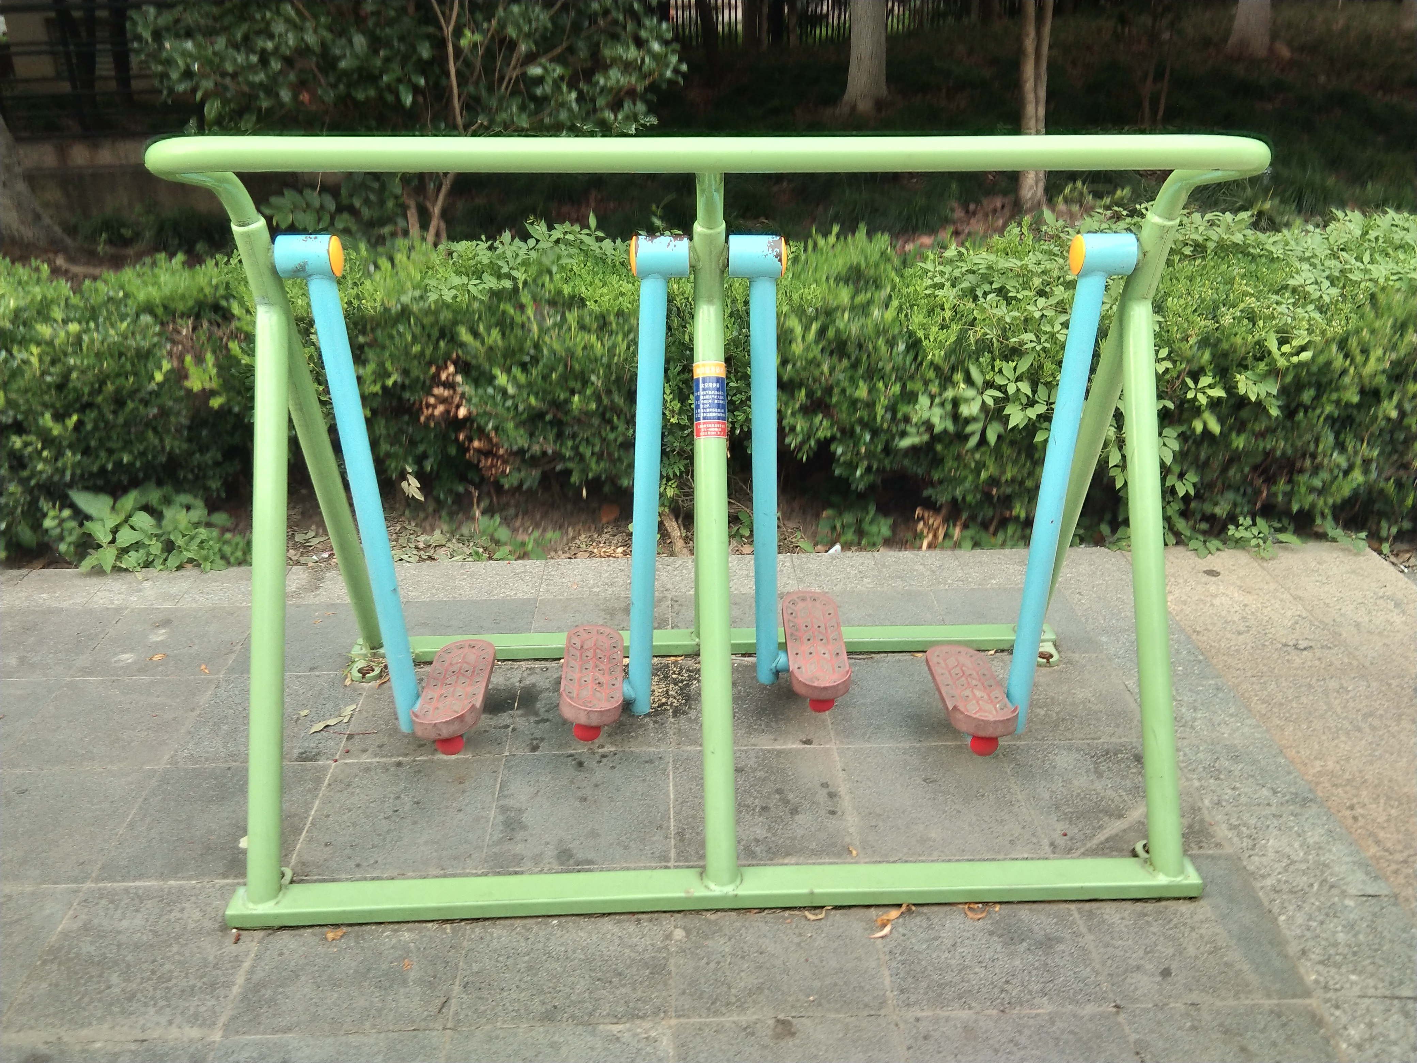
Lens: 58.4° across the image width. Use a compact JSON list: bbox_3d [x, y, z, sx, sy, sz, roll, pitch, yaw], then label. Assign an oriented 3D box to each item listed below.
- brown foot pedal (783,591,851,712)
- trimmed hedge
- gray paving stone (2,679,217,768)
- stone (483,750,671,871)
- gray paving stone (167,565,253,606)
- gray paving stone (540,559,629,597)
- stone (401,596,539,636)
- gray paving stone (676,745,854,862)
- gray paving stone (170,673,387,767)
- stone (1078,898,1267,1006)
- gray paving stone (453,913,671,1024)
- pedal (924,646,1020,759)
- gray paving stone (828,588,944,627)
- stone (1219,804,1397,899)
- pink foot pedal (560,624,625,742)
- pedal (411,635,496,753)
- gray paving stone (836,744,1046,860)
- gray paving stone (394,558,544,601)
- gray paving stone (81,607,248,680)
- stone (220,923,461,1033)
[{"bbox_3d":[0.250,0.277,2.993,0.138,0.085,0.383,-1,30,0],"label":"brown foot pedal"},{"bbox_3d":[-0.049,-0.497,3.966,4.700,0.820,0.880,-1,25,-1],"label":"trimmed hedge"},{"bbox_3d":[-1.430,0.472,3.063,0.389,0.040,0.405,-1,24,-1],"label":"gray paving stone"},{"bbox_3d":[-0.263,0.601,2.689,0.374,0.040,0.401,-1,24,-2],"label":"stone"},{"bbox_3d":[-1.377,0.174,3.699,0.256,0.040,0.251,-1,24,-2],"label":"gray paving stone"},{"bbox_3d":[-0.360,0.153,3.720,0.251,0.040,0.259,-1,24,-2],"label":"gray paving stone"},{"bbox_3d":[-0.651,0.281,3.320,0.370,0.040,0.368,-1,25,-1],"label":"stone"},{"bbox_3d":[0.090,0.502,2.267,0.315,0.040,0.336,-1,24,-1],"label":"gray paving stone"},{"bbox_3d":[-1.045,0.465,3.079,0.392,0.040,0.408,-1,23,-1],"label":"gray paving stone"},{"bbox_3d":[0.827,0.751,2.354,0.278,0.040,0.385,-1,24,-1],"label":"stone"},{"bbox_3d":[-0.254,0.772,2.341,0.388,0.040,0.408,-1,23,-1],"label":"gray paving stone"},{"bbox_3d":[0.586,0.374,2.854,0.138,0.104,0.388,-2,21,-2],"label":"pedal"},{"bbox_3d":[0.464,0.268,3.491,0.390,0.040,0.407,-1,23,-1],"label":"gray paving stone"},{"bbox_3d":[1.177,0.656,2.558,0.255,0.040,0.285,-1,24,-1],"label":"stone"},{"bbox_3d":[-0.263,0.345,2.933,0.138,0.104,0.388,-2,27,-3],"label":"pink foot pedal"},{"bbox_3d":[-0.570,0.373,2.885,0.138,0.104,0.388,-1,25,0],"label":"pedal"},{"bbox_3d":[0.405,0.494,2.275,0.315,0.040,0.336,-1,24,-1],"label":"gray paving stone"},{"bbox_3d":[-0.713,0.164,3.741,0.443,0.040,0.247,-1,24,-1],"label":"gray paving stone"},{"bbox_3d":[-1.448,0.312,3.447,0.395,0.040,0.407,-1,23,-1],"label":"gray paving stone"},{"bbox_3d":[-0.627,0.771,2.307,0.383,0.040,0.408,-1,24,-2],"label":"stone"}]

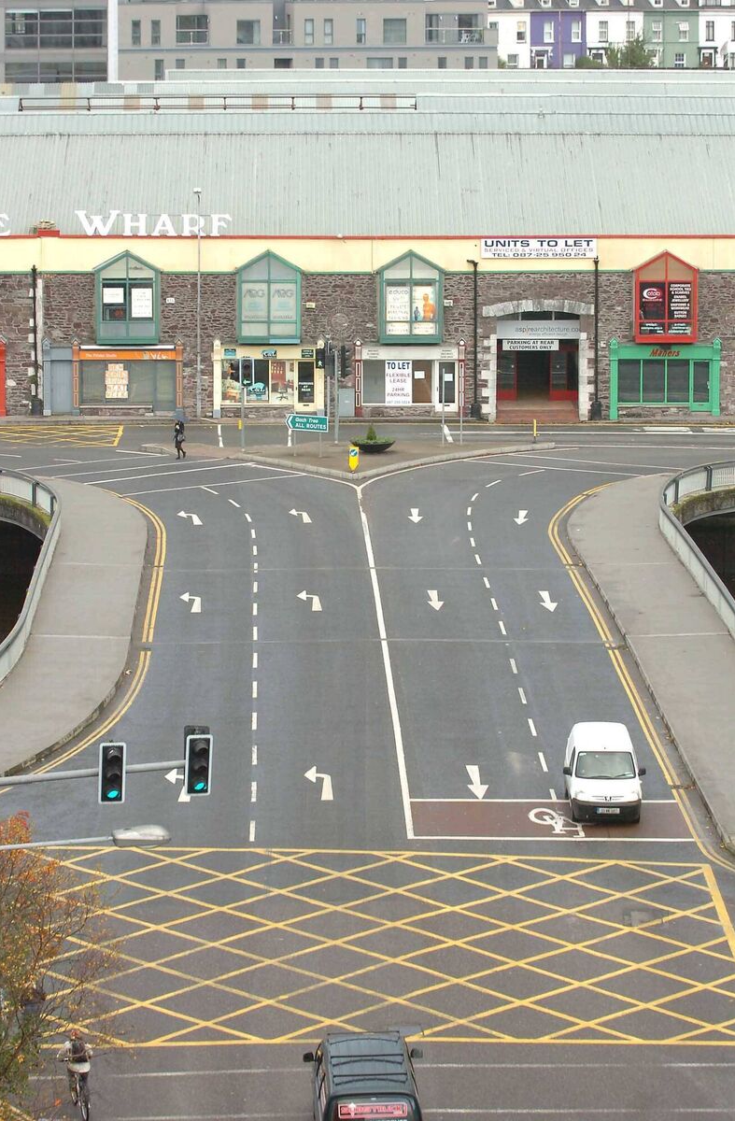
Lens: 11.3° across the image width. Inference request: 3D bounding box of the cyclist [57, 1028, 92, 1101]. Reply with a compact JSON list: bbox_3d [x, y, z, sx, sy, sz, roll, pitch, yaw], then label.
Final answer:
[{"bbox_3d":[-5.239,9.264,67.273,0.620,1.560,1.700,-1,9,-8],"label":"cyclist"}]

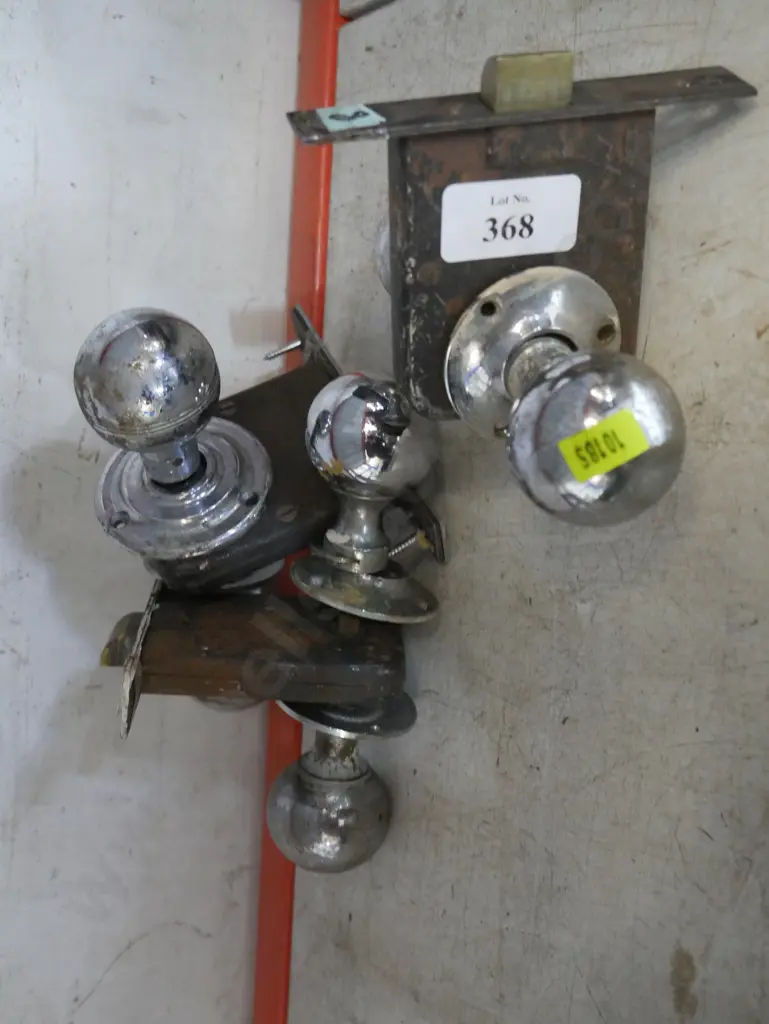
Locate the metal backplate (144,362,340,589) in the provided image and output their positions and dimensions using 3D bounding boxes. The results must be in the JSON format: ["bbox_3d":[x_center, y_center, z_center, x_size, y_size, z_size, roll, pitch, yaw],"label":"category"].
[{"bbox_3d":[-0.056,-0.013,0.563,0.076,0.096,0.018,58,166,36],"label":"metal backplate"}]

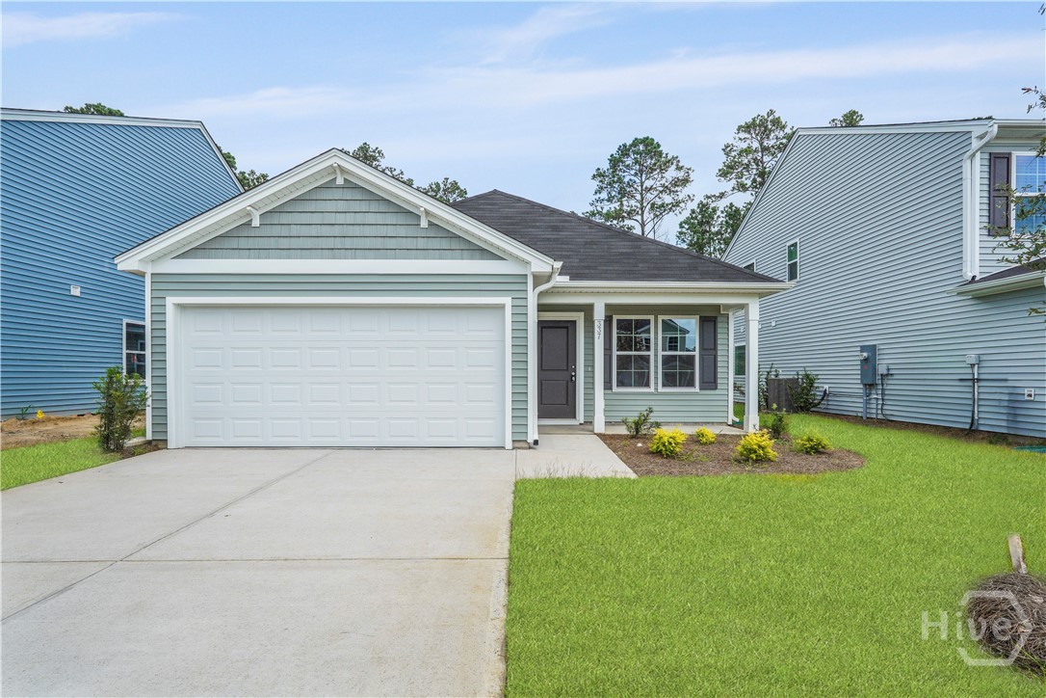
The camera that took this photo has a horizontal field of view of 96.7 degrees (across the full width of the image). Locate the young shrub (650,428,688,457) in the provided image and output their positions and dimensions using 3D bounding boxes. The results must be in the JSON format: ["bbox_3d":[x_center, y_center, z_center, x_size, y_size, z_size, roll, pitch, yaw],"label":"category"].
[{"bbox_3d":[2.040,1.297,6.500,0.530,0.390,0.510,0,-1,0],"label":"young shrub"}]

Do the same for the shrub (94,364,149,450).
[{"bbox_3d":[-5.820,0.870,6.720,0.690,1.220,0.650,0,-1,0],"label":"shrub"}]

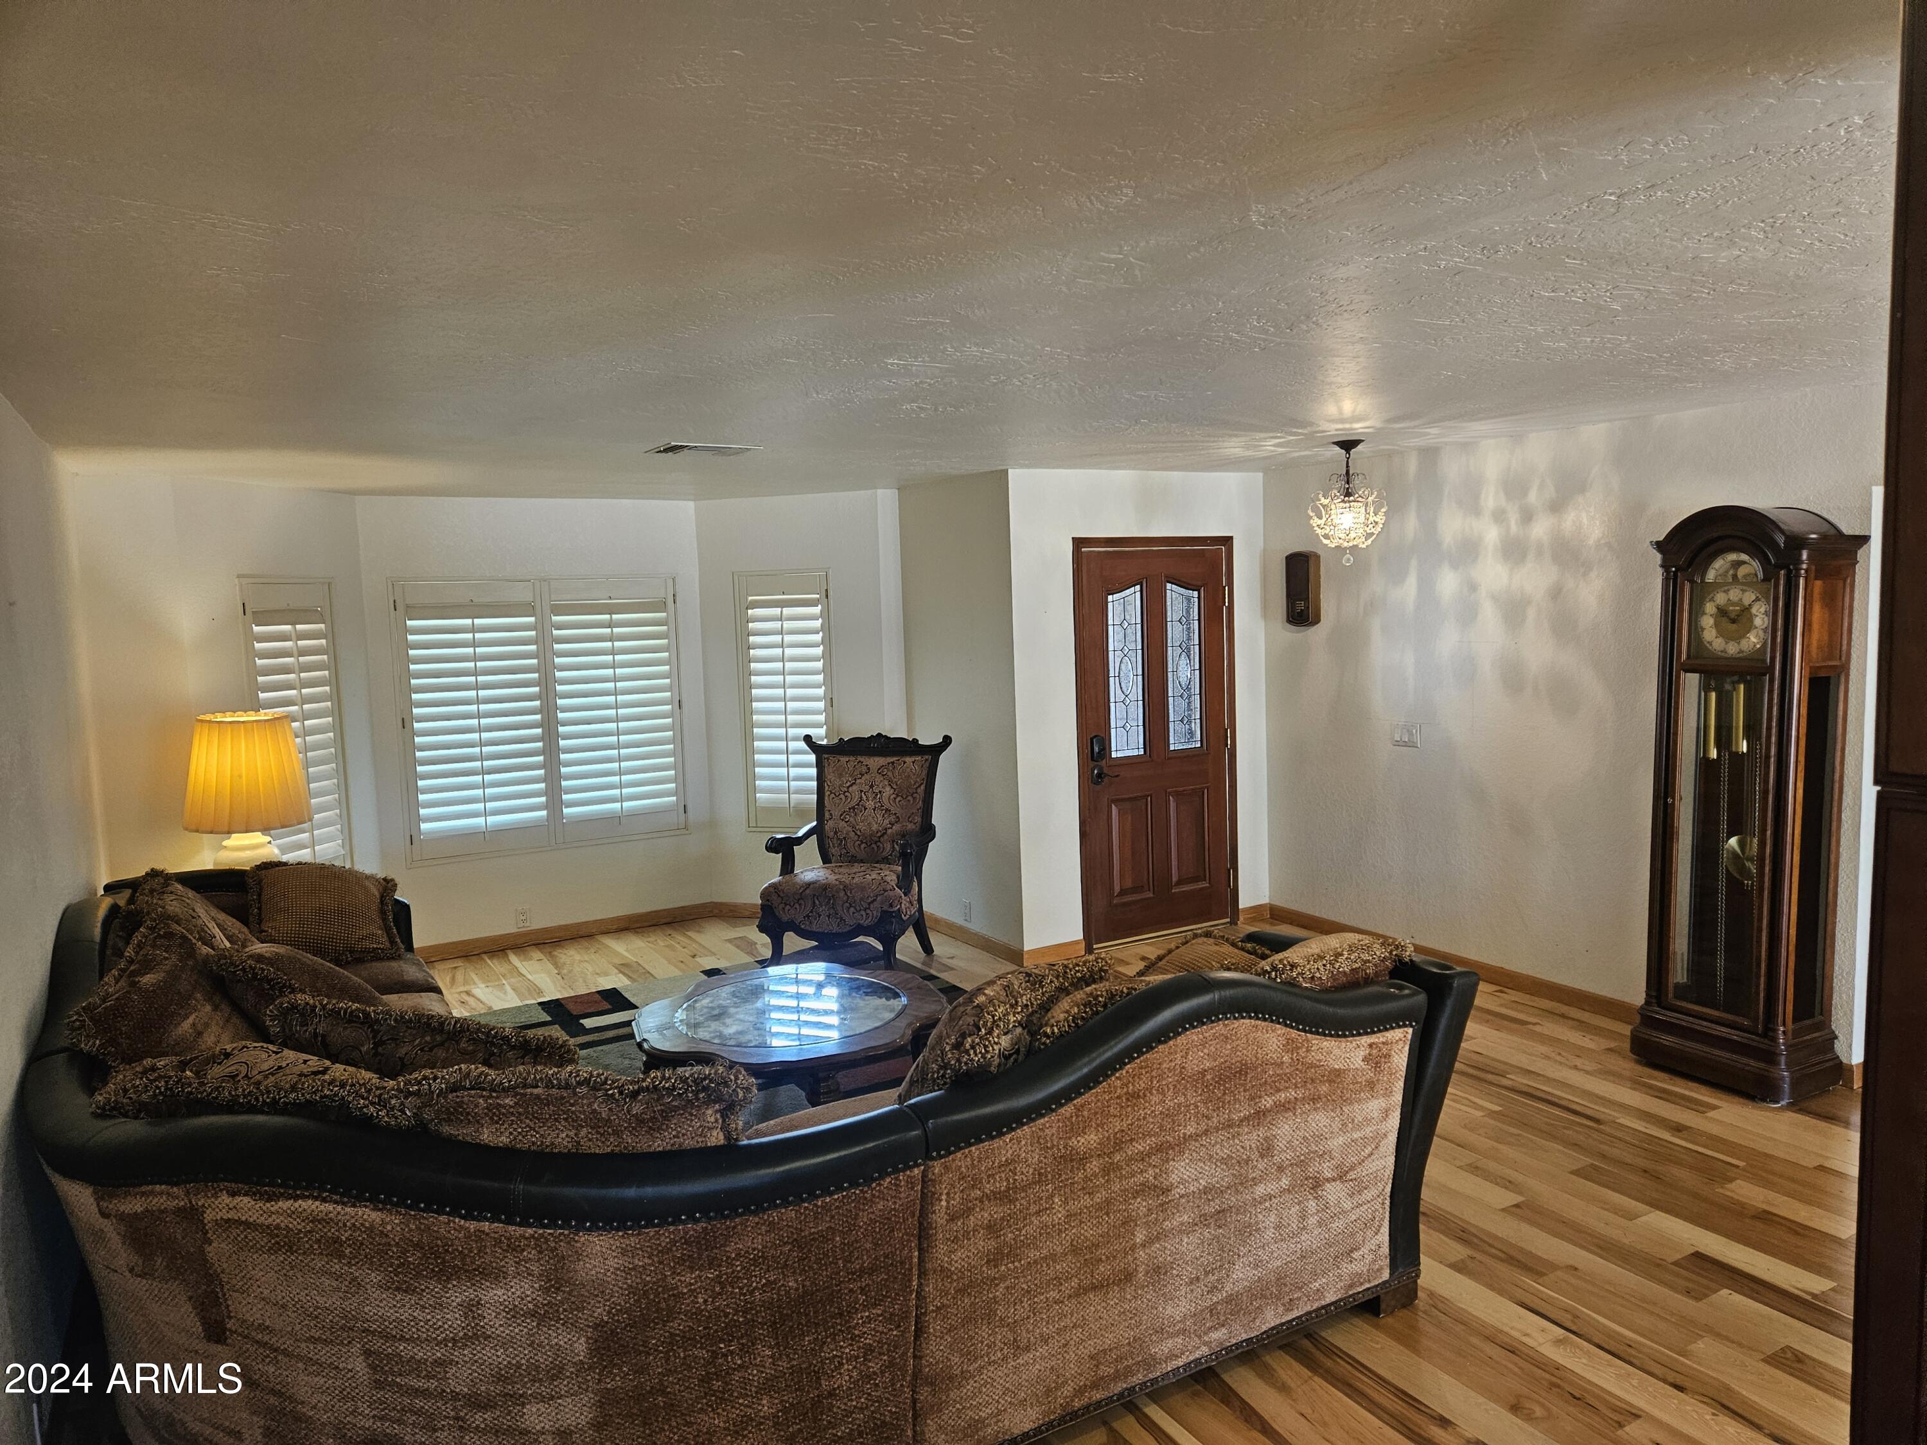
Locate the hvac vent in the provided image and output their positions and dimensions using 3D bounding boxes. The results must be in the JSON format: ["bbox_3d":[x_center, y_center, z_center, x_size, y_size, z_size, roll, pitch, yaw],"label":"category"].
[{"bbox_3d":[-1.037,-1.093,5.181,0.400,0.025,0.300,-5,6,-29],"label":"hvac vent"}]

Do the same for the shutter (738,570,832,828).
[{"bbox_3d":[-1.013,-0.115,7.324,0.550,1.480,0.050,0,5,16],"label":"shutter"}]

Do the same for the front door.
[{"bbox_3d":[1.015,0.100,6.635,1.015,2.100,0.080,-5,6,-29],"label":"front door"}]

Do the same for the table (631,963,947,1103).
[{"bbox_3d":[-0.600,1.184,4.360,1.070,0.440,1.070,-5,6,-29],"label":"table"}]

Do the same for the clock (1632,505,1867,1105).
[{"bbox_3d":[2.768,0.259,4.559,0.380,2.030,0.578,-5,6,-29],"label":"clock"}]

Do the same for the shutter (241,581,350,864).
[{"bbox_3d":[-3.165,0.058,6.140,0.050,1.480,0.550,0,5,16],"label":"shutter"}]

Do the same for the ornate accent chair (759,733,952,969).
[{"bbox_3d":[-0.589,0.651,6.548,0.820,1.120,0.710,0,5,22],"label":"ornate accent chair"}]

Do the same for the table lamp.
[{"bbox_3d":[-2.886,0.383,5.184,0.455,0.780,0.455,-5,6,-29],"label":"table lamp"}]

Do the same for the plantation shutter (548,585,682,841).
[{"bbox_3d":[-1.934,-0.077,7.200,0.710,1.465,0.050,-5,6,-29],"label":"plantation shutter"}]

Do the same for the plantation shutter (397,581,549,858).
[{"bbox_3d":[-2.597,-0.021,6.833,0.715,1.465,0.050,-5,6,-29],"label":"plantation shutter"}]

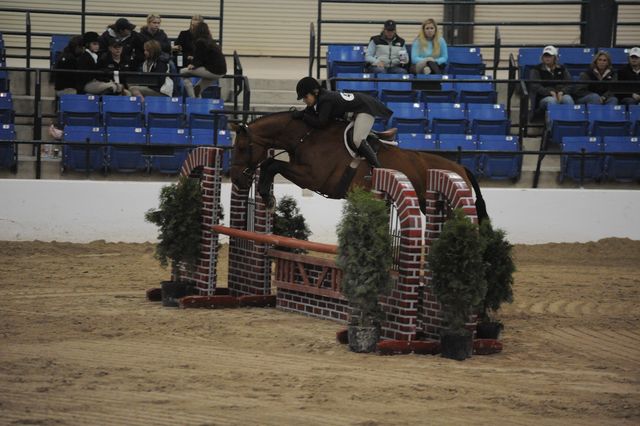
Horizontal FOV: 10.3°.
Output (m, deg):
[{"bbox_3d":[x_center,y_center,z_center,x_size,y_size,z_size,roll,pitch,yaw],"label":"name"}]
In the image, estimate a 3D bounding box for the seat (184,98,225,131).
[{"bbox_3d":[-1.454,-1.146,44.942,0.510,0.610,0.420,1,4,-6],"label":"seat"}]

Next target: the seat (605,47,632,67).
[{"bbox_3d":[3.974,-1.895,47.598,0.510,0.610,0.420,1,4,-6],"label":"seat"}]

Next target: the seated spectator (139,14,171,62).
[{"bbox_3d":[-2.147,-2.006,46.660,0.500,1.200,0.720,1,4,-12],"label":"seated spectator"}]

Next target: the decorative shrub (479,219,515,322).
[{"bbox_3d":[1.554,0.579,32.066,0.460,1.040,0.460,1,4,0],"label":"decorative shrub"}]

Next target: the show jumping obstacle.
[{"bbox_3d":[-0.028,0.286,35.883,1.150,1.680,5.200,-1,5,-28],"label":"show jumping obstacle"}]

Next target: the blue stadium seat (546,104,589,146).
[{"bbox_3d":[3.315,-1.112,47.598,0.520,0.670,0.420,1,4,-7],"label":"blue stadium seat"}]

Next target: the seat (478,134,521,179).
[{"bbox_3d":[2.363,-0.698,46.641,0.520,0.670,0.420,1,4,-7],"label":"seat"}]

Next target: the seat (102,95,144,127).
[{"bbox_3d":[-2.595,-1.212,46.818,0.520,0.670,0.420,1,4,-7],"label":"seat"}]

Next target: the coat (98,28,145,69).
[{"bbox_3d":[-2.612,-2.132,46.760,0.580,0.640,0.400,0,4,-15],"label":"coat"}]

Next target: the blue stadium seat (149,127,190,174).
[{"bbox_3d":[-1.945,-0.778,46.073,0.520,0.670,0.420,1,4,-7],"label":"blue stadium seat"}]

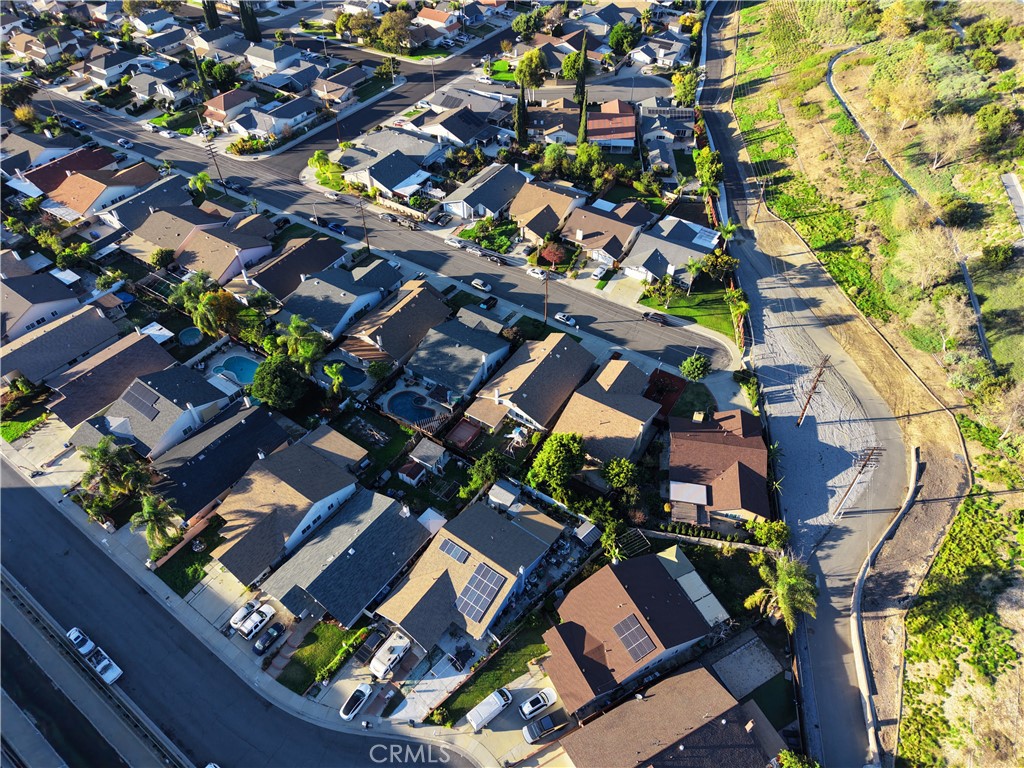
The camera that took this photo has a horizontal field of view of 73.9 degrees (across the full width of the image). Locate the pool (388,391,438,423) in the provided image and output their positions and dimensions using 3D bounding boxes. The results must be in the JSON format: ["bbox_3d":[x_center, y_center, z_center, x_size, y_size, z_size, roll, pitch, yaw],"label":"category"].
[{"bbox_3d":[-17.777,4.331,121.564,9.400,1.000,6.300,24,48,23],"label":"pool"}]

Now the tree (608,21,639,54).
[{"bbox_3d":[38.892,-120.824,237.359,10.200,10.500,9.800,-1,46,0],"label":"tree"}]

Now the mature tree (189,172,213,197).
[{"bbox_3d":[-81.453,-51.929,178.833,6.000,6.800,6.000,-1,44,0],"label":"mature tree"}]

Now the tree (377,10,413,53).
[{"bbox_3d":[-41.696,-125.024,241.529,12.400,13.000,11.800,-1,46,0],"label":"tree"}]

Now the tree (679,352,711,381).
[{"bbox_3d":[33.320,-2.780,124.670,5.800,5.200,5.800,0,44,0],"label":"tree"}]

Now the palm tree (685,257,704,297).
[{"bbox_3d":[37.720,-21.980,141.360,3.800,9.200,3.800,0,44,0],"label":"palm tree"}]

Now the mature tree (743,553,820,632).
[{"bbox_3d":[35.352,28.610,90.277,8.800,11.000,8.600,-1,46,0],"label":"mature tree"}]

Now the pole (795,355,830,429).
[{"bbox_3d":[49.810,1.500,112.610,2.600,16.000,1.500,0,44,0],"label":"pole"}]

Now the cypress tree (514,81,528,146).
[{"bbox_3d":[2.473,-74.055,186.966,3.900,18.000,3.700,-1,46,0],"label":"cypress tree"}]

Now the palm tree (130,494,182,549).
[{"bbox_3d":[-52.000,21.600,99.600,6.700,7.200,6.700,-1,43,0],"label":"palm tree"}]

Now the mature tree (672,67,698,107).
[{"bbox_3d":[54.517,-93.097,214.966,8.000,12.500,8.000,-1,44,0],"label":"mature tree"}]

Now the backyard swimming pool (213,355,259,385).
[{"bbox_3d":[-49.667,-2.319,125.504,9.300,1.000,5.800,18,46,18],"label":"backyard swimming pool"}]

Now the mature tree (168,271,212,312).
[{"bbox_3d":[-66.407,-18.967,140.689,8.300,9.000,8.100,-1,46,0],"label":"mature tree"}]

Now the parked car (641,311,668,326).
[{"bbox_3d":[29.740,-13.956,142.414,4.800,1.750,1.930,24,50,23],"label":"parked car"}]

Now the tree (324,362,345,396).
[{"bbox_3d":[-31.000,-0.390,120.100,3.700,8.200,3.700,0,44,0],"label":"tree"}]

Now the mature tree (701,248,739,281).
[{"bbox_3d":[45.499,-25.264,149.622,8.000,7.500,8.000,-1,44,0],"label":"mature tree"}]

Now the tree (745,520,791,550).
[{"bbox_3d":[37.633,22.687,100.111,5.800,5.200,5.200,-1,46,0],"label":"tree"}]

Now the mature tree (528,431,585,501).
[{"bbox_3d":[6.650,13.360,103.680,9.200,11.600,9.200,0,44,0],"label":"mature tree"}]

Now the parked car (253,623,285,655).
[{"bbox_3d":[-32.906,34.692,92.553,1.820,1.450,4.700,24,51,23],"label":"parked car"}]

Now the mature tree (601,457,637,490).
[{"bbox_3d":[16.957,14.457,108.518,5.500,5.400,5.400,-1,46,0],"label":"mature tree"}]

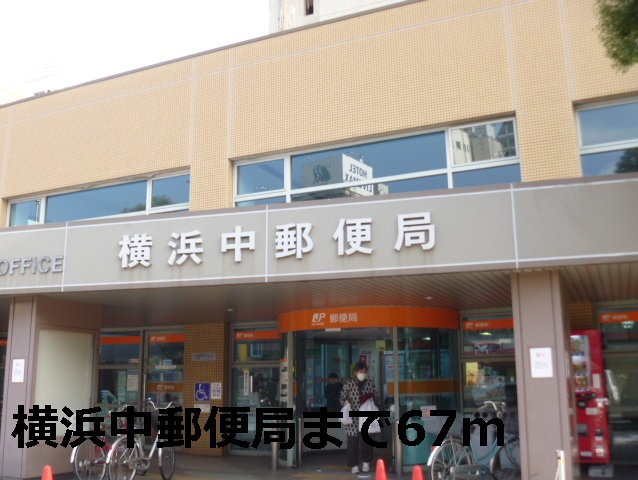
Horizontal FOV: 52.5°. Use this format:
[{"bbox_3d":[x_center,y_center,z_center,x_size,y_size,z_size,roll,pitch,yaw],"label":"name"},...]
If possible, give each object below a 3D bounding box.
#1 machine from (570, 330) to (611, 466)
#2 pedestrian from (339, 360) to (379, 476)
[{"bbox_3d":[3.600,2.250,9.377,0.980,1.810,0.680,-6,-13,24],"label":"machine"},{"bbox_3d":[0.601,2.635,9.610,0.550,1.570,0.420,-1,-11,3],"label":"pedestrian"}]

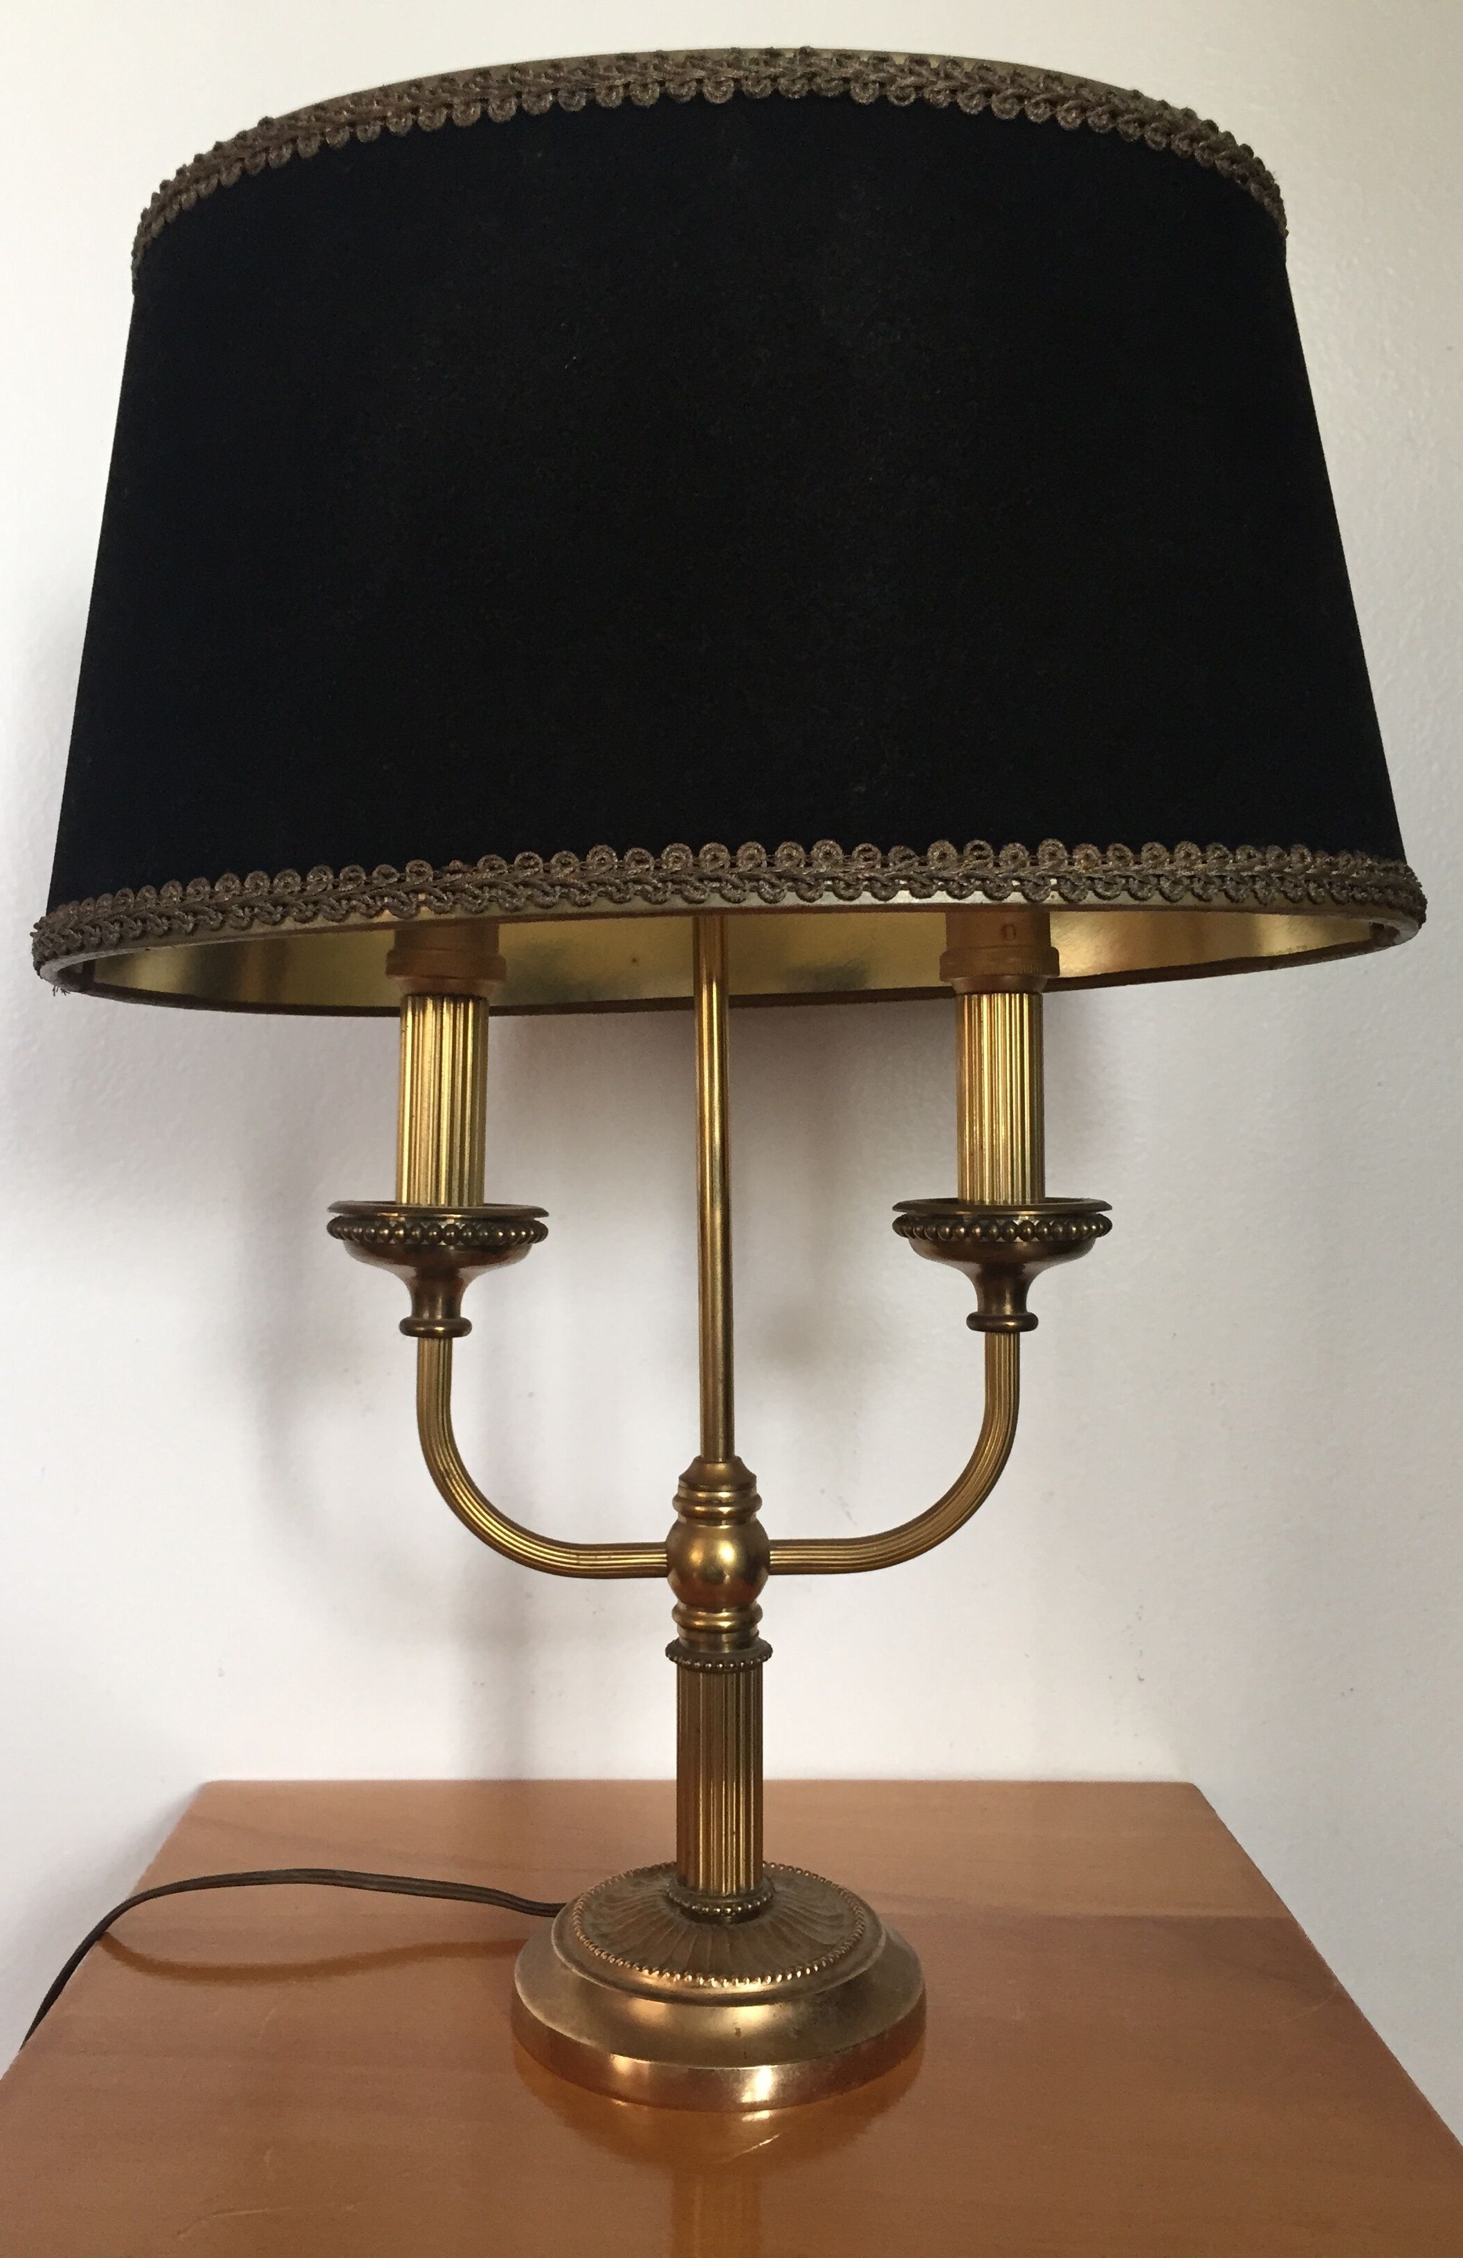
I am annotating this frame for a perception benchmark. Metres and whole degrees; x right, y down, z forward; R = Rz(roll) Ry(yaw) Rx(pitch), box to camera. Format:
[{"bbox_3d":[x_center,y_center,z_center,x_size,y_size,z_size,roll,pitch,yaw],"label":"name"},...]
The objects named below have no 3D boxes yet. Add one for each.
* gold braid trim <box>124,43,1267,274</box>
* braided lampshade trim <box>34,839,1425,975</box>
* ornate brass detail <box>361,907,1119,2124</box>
[{"bbox_3d":[-0.004,-0.227,0.501,0.310,0.015,0.190,-2,-1,1],"label":"gold braid trim"},{"bbox_3d":[0.001,-0.051,0.497,0.360,0.015,0.240,-2,-1,1],"label":"braided lampshade trim"},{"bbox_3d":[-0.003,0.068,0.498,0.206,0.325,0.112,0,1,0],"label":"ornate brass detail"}]

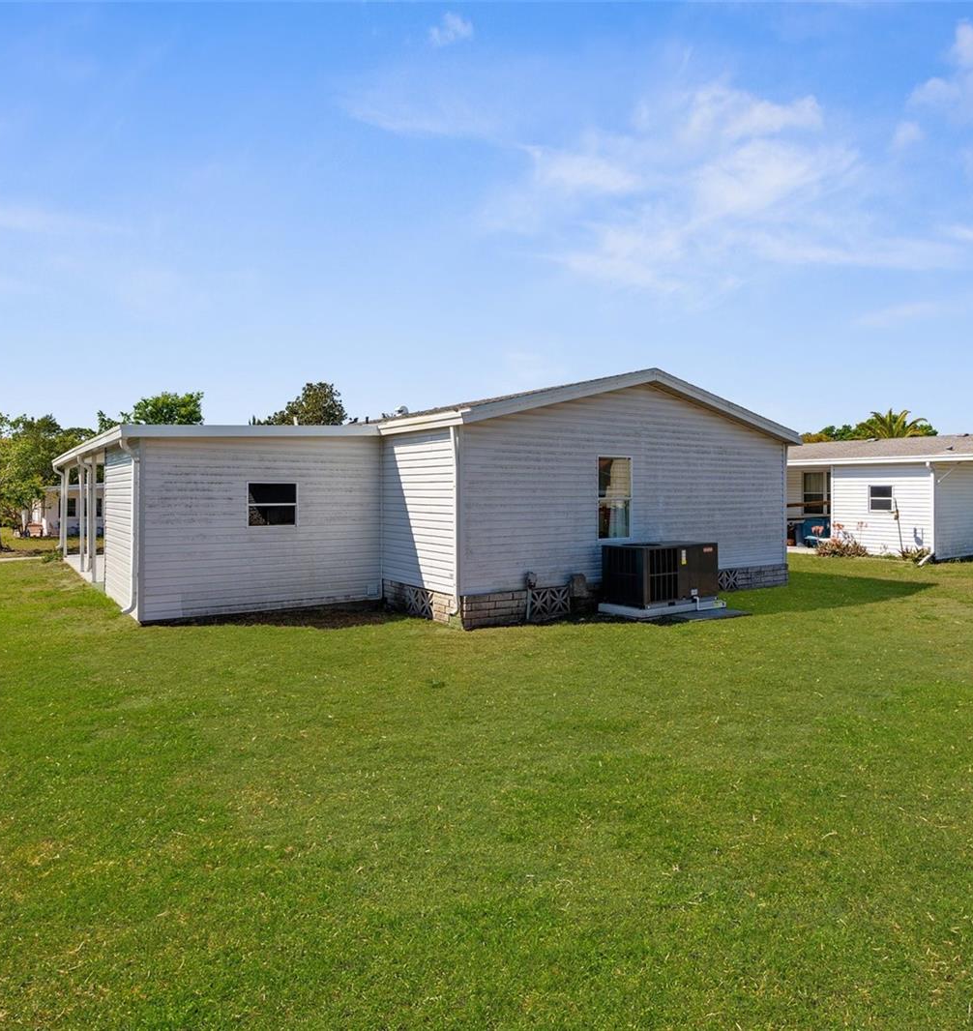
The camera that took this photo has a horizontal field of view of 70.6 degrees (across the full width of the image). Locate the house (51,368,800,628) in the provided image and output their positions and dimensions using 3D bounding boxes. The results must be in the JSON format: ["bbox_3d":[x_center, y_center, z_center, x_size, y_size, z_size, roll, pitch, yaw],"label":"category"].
[{"bbox_3d":[-3.314,-0.617,16.250,10.900,3.580,16.370,-1,2,-35],"label":"house"}]

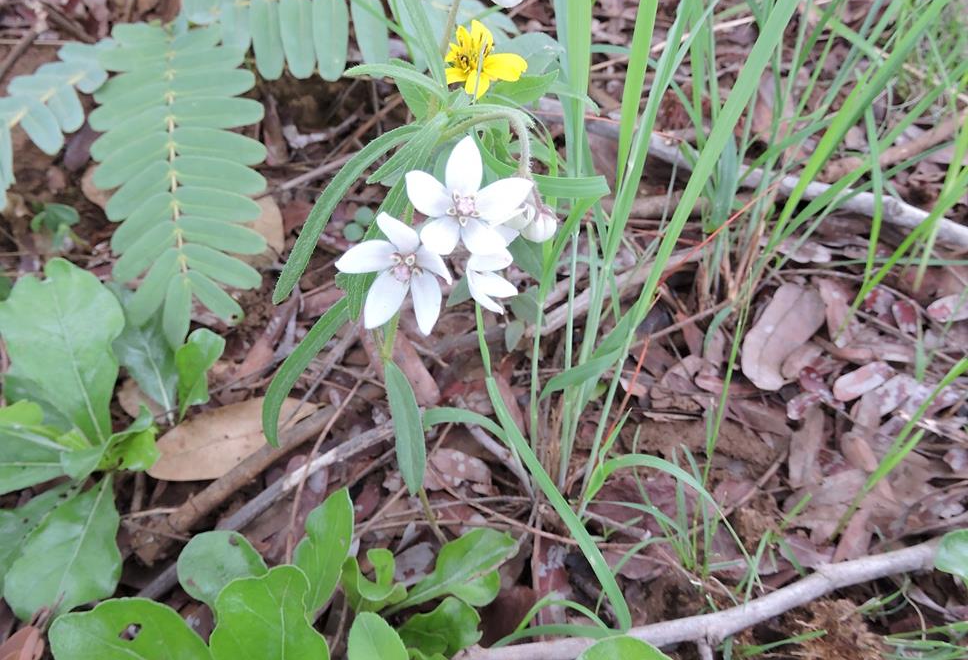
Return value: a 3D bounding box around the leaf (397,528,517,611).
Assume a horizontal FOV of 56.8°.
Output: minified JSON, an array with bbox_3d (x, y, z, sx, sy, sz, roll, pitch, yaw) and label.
[{"bbox_3d":[-0.013,0.119,0.443,0.065,0.018,0.034,-28,68,0],"label":"leaf"}]

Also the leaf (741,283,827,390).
[{"bbox_3d":[0.188,0.003,0.559,0.036,0.012,0.089,20,51,17],"label":"leaf"}]

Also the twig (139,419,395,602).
[{"bbox_3d":[-0.131,0.112,0.564,0.179,0.017,0.022,-31,55,-22],"label":"twig"}]

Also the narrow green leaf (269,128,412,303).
[{"bbox_3d":[-0.068,-0.051,0.390,0.022,0.098,0.014,41,18,-1],"label":"narrow green leaf"}]

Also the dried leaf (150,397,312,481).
[{"bbox_3d":[-0.142,0.060,0.506,0.095,0.012,0.037,-24,52,-19],"label":"dried leaf"}]

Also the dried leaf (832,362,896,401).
[{"bbox_3d":[0.268,0.037,0.633,0.049,0.012,0.024,-16,50,-14],"label":"dried leaf"}]

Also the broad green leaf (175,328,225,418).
[{"bbox_3d":[-0.164,0.025,0.517,0.024,0.050,0.012,15,1,-16],"label":"broad green leaf"}]

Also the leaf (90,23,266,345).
[{"bbox_3d":[-0.191,-0.093,0.555,0.102,0.030,0.215,-2,73,-19],"label":"leaf"}]

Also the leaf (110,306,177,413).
[{"bbox_3d":[-0.237,0.019,0.632,0.056,0.022,0.104,-20,65,-17],"label":"leaf"}]

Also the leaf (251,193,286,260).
[{"bbox_3d":[-0.185,-0.083,0.741,0.044,0.014,0.060,20,51,17],"label":"leaf"}]

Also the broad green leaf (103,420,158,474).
[{"bbox_3d":[-0.193,0.064,0.490,0.033,0.018,0.026,-31,61,4],"label":"broad green leaf"}]

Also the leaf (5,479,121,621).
[{"bbox_3d":[-0.210,0.109,0.453,0.053,0.015,0.080,-2,47,-1],"label":"leaf"}]

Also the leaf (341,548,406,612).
[{"bbox_3d":[-0.064,0.144,0.516,0.038,0.034,0.036,0,48,0],"label":"leaf"}]

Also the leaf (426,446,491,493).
[{"bbox_3d":[-0.014,0.077,0.494,0.037,0.010,0.031,-5,48,-5],"label":"leaf"}]

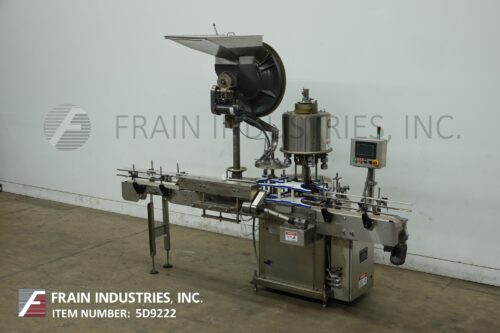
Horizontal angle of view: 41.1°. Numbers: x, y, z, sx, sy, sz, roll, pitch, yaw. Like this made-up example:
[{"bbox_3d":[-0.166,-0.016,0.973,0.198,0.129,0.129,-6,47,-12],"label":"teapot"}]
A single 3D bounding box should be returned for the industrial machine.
[{"bbox_3d":[0.113,-0.046,6.278,3.319,2.375,0.977,7,12,36],"label":"industrial machine"}]

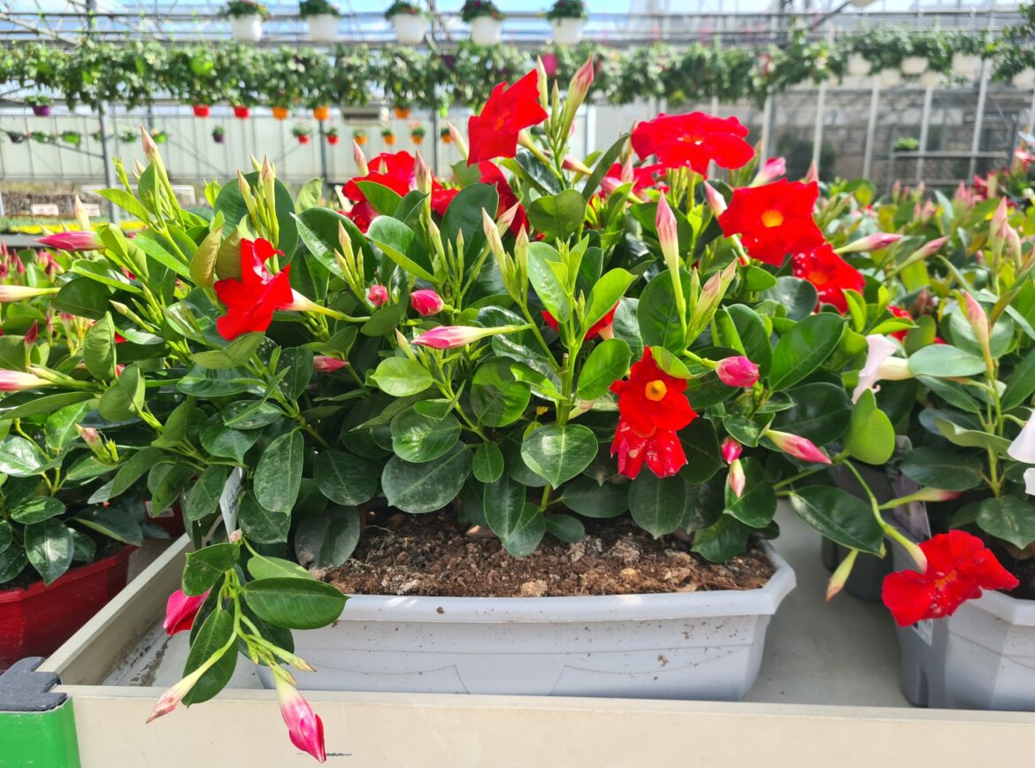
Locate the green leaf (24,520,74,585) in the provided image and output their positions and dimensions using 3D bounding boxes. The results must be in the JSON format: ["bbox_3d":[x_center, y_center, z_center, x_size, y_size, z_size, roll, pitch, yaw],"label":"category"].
[{"bbox_3d":[-0.506,0.180,0.840,0.056,0.080,0.018,-6,-29,-13],"label":"green leaf"}]

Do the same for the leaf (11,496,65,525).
[{"bbox_3d":[-0.542,0.144,0.880,0.064,0.018,0.044,-10,50,-12],"label":"leaf"}]

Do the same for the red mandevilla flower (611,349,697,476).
[{"bbox_3d":[0.113,0.025,0.645,0.074,0.105,0.045,0,3,6],"label":"red mandevilla flower"}]

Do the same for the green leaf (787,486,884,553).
[{"bbox_3d":[0.245,0.105,0.600,0.085,0.016,0.042,35,38,11],"label":"green leaf"}]

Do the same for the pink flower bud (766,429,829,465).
[{"bbox_3d":[0.238,0.054,0.660,0.060,0.018,0.018,26,-15,17],"label":"pink flower bud"}]

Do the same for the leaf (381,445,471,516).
[{"bbox_3d":[-0.083,0.086,0.710,0.090,0.068,0.018,-32,-20,-13],"label":"leaf"}]

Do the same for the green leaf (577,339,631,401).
[{"bbox_3d":[0.078,-0.012,0.700,0.046,0.066,0.016,37,-11,24],"label":"green leaf"}]

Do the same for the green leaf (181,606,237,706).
[{"bbox_3d":[-0.242,0.213,0.610,0.040,0.080,0.016,18,-6,9],"label":"green leaf"}]

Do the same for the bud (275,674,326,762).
[{"bbox_3d":[-0.148,0.228,0.530,0.023,0.067,0.023,-27,-4,0],"label":"bud"}]

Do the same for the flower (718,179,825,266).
[{"bbox_3d":[0.224,-0.142,0.685,0.090,0.080,0.034,-2,-13,11],"label":"flower"}]

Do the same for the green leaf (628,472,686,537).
[{"bbox_3d":[0.126,0.105,0.700,0.052,0.066,0.015,0,-18,0],"label":"green leaf"}]

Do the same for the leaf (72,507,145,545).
[{"bbox_3d":[-0.368,0.128,0.700,0.064,0.016,0.036,15,41,9],"label":"leaf"}]

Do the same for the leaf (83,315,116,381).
[{"bbox_3d":[-0.365,-0.032,0.680,0.029,0.057,0.015,3,0,6],"label":"leaf"}]

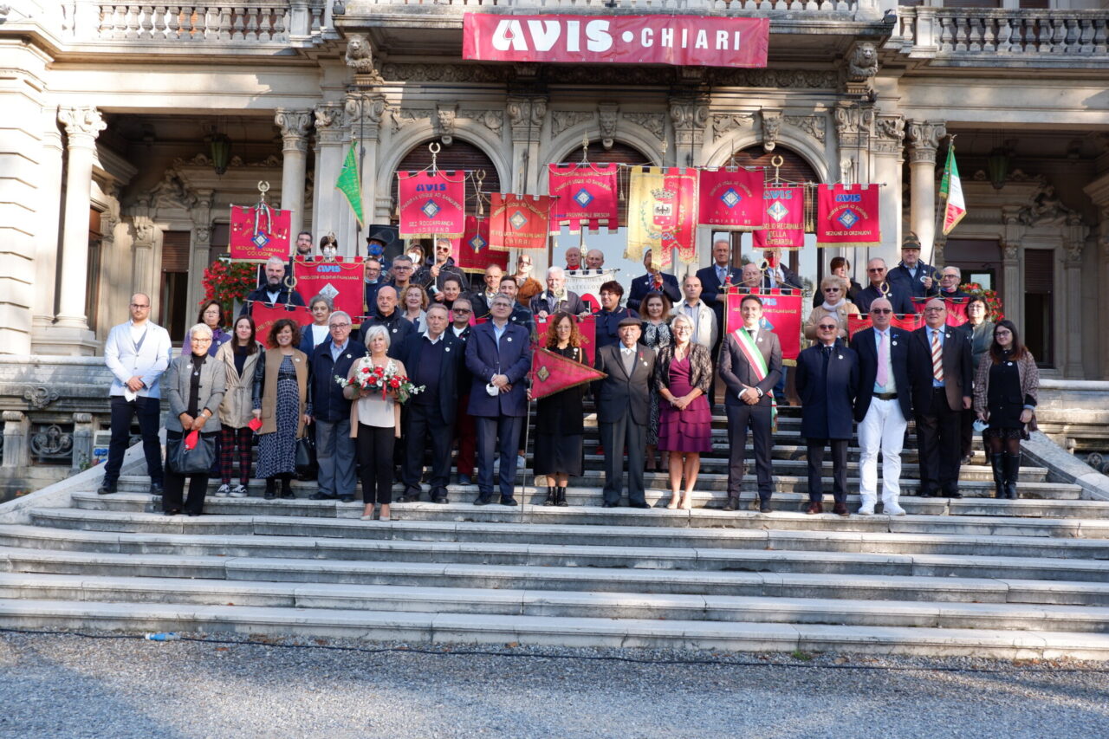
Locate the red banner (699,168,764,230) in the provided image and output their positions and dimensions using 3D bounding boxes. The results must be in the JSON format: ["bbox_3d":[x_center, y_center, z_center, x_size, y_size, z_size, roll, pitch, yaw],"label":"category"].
[{"bbox_3d":[1.901,-1.831,11.957,0.720,0.680,0.060,1,-4,4],"label":"red banner"}]

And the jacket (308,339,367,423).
[{"bbox_3d":[-1.858,0.096,9.567,0.526,0.734,0.340,2,-4,-5],"label":"jacket"}]

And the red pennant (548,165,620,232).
[{"bbox_3d":[0.328,-1.926,12.513,0.790,0.840,0.080,1,-4,2],"label":"red pennant"}]

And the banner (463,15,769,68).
[{"bbox_3d":[0.822,-4.433,14.928,4.100,0.640,0.070,1,-4,2],"label":"banner"}]

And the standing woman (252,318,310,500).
[{"bbox_3d":[-2.407,0.343,9.765,0.520,1.600,0.360,2,-4,-5],"label":"standing woman"}]

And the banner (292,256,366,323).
[{"bbox_3d":[-2.367,-0.800,11.628,0.770,0.780,0.080,1,-4,2],"label":"banner"}]

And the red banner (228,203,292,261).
[{"bbox_3d":[-3.163,-1.463,11.920,0.675,0.622,0.080,2,-4,-3],"label":"red banner"}]

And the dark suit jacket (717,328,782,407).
[{"bbox_3d":[1.692,-0.015,9.603,0.560,0.700,0.340,1,-4,7],"label":"dark suit jacket"}]

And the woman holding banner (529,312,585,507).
[{"bbox_3d":[0.019,0.336,9.503,0.475,1.663,0.400,1,-4,1],"label":"woman holding banner"}]

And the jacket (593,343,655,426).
[{"bbox_3d":[0.595,0.132,9.454,0.531,0.710,0.340,1,-4,3],"label":"jacket"}]

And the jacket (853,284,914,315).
[{"bbox_3d":[3.201,-0.526,10.742,0.584,0.700,0.340,1,-4,9],"label":"jacket"}]

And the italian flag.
[{"bbox_3d":[4.238,-1.928,11.803,0.300,0.990,0.200,1,-4,11],"label":"italian flag"}]

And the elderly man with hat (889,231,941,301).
[{"bbox_3d":[3.887,-0.502,12.071,0.560,1.860,0.400,1,-4,7],"label":"elderly man with hat"}]

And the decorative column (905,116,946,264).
[{"bbox_3d":[5.453,-1.954,16.334,0.540,3.500,0.540,1,-4,2],"label":"decorative column"}]

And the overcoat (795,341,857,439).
[{"bbox_3d":[2.352,0.187,9.572,0.560,0.880,0.350,1,-4,8],"label":"overcoat"}]

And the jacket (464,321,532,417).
[{"bbox_3d":[-0.486,-0.001,9.490,0.564,0.832,0.350,2,-4,-1],"label":"jacket"}]

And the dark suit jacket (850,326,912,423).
[{"bbox_3d":[2.867,0.046,9.746,0.530,0.840,0.300,1,-4,2],"label":"dark suit jacket"}]

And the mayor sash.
[{"bbox_3d":[1.701,0.079,9.401,0.366,0.898,0.280,1,-4,6],"label":"mayor sash"}]

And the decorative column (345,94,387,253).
[{"bbox_3d":[-2.398,-1.547,13.905,0.520,3.890,0.480,1,-4,2],"label":"decorative column"}]

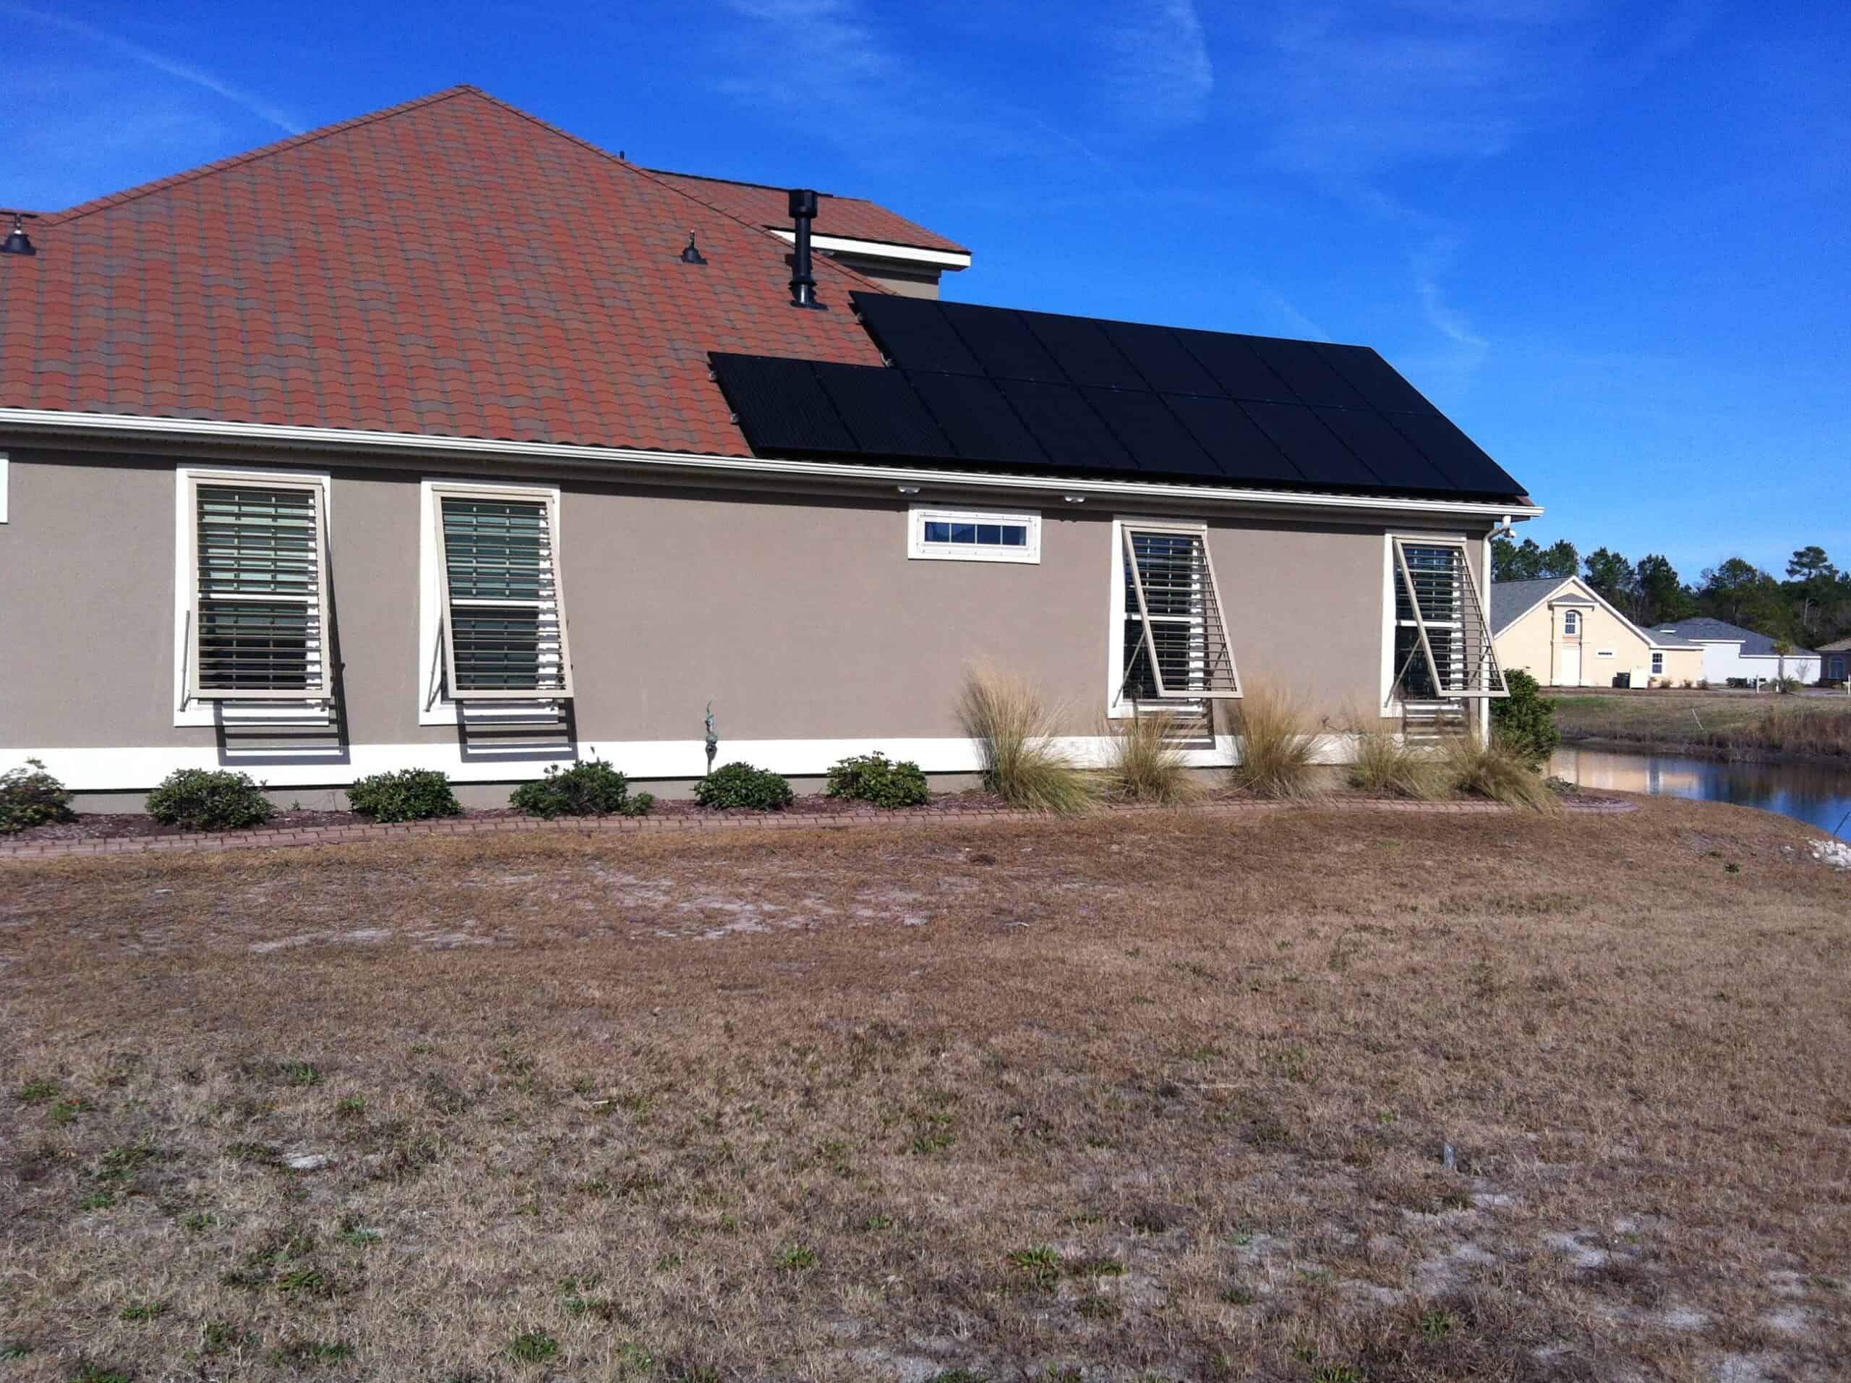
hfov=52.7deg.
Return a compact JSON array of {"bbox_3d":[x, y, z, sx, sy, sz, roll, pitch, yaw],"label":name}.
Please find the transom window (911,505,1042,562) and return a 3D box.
[{"bbox_3d":[0.512,-1.535,18.492,1.495,0.508,0.100,0,2,-28],"label":"transom window"}]

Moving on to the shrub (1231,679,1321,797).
[{"bbox_3d":[3.499,0.475,18.682,0.893,1.139,0.848,1,2,0],"label":"shrub"}]

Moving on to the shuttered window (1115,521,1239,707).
[{"bbox_3d":[2.511,-0.718,18.429,1.123,1.957,0.730,0,2,-27],"label":"shuttered window"}]

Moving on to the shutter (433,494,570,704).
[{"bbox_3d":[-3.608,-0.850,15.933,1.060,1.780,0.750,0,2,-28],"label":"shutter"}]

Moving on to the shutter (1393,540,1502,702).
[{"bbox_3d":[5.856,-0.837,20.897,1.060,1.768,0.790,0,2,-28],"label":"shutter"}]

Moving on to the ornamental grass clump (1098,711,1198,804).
[{"bbox_3d":[2.146,0.622,18.007,0.942,0.841,0.867,1,2,0],"label":"ornamental grass clump"}]

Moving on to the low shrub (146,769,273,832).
[{"bbox_3d":[-5.433,0.803,14.168,0.946,0.412,0.870,0,2,-27],"label":"low shrub"}]

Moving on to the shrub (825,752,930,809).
[{"bbox_3d":[-0.451,0.800,17.412,0.950,0.500,0.800,0,2,-28],"label":"shrub"}]

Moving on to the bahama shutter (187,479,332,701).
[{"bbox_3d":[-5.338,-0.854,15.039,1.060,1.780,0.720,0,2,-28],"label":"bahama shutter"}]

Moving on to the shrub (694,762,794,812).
[{"bbox_3d":[-1.589,0.818,16.359,0.844,0.383,0.776,1,2,0],"label":"shrub"}]

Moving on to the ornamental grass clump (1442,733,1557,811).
[{"bbox_3d":[5.886,0.789,19.209,1.140,0.701,1.050,1,2,17],"label":"ornamental grass clump"}]

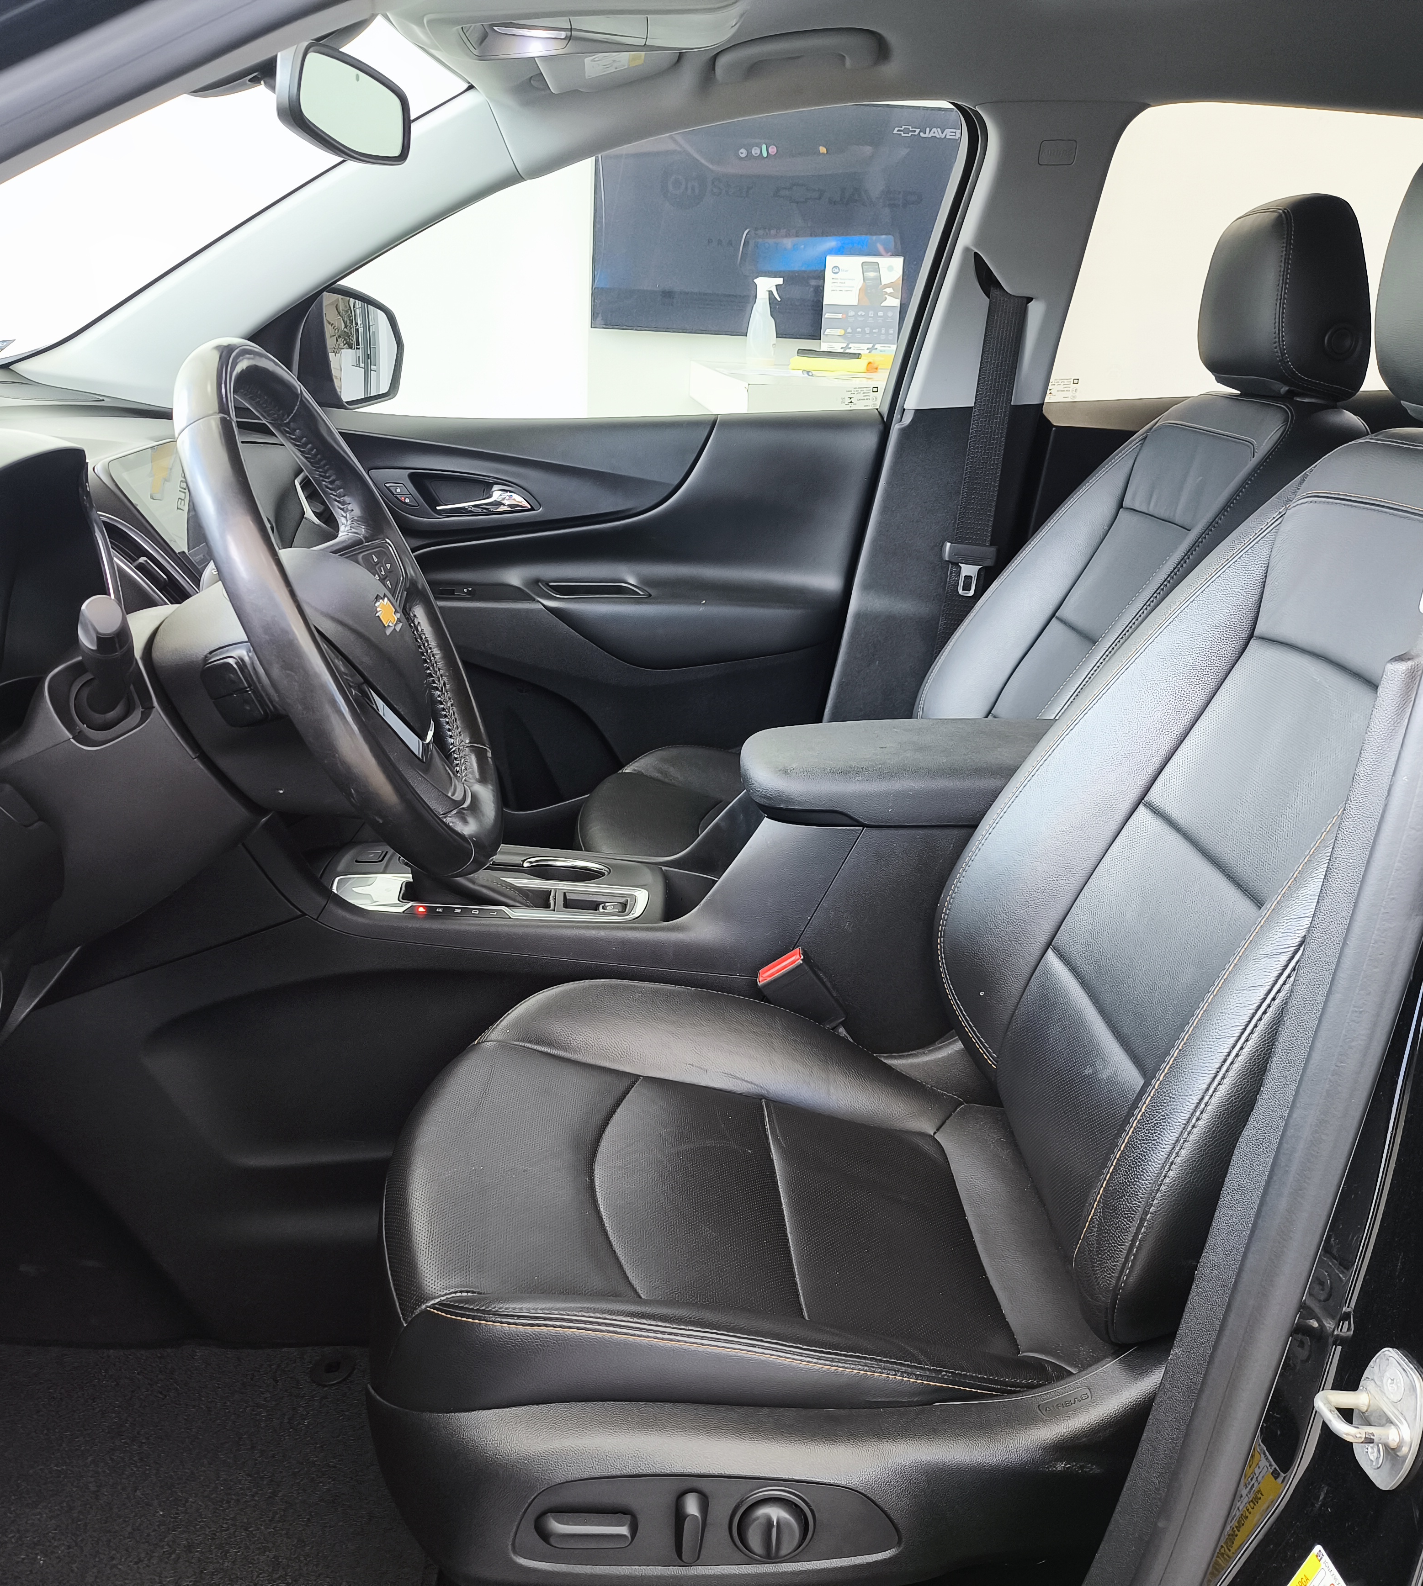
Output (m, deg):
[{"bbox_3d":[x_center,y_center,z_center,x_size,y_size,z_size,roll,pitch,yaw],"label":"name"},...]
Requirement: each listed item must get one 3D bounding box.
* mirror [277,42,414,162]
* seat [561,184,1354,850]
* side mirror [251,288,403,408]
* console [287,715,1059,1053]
[{"bbox_3d":[-0.298,-0.551,1.223,0.042,0.075,0.240,10,18,6],"label":"mirror"},{"bbox_3d":[0.246,-0.161,1.753,0.820,1.010,0.530,2,17,-3],"label":"seat"},{"bbox_3d":[-0.545,-0.643,2.205,0.140,0.175,0.240,7,18,14],"label":"side mirror"},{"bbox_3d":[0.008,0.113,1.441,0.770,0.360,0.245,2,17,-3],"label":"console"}]

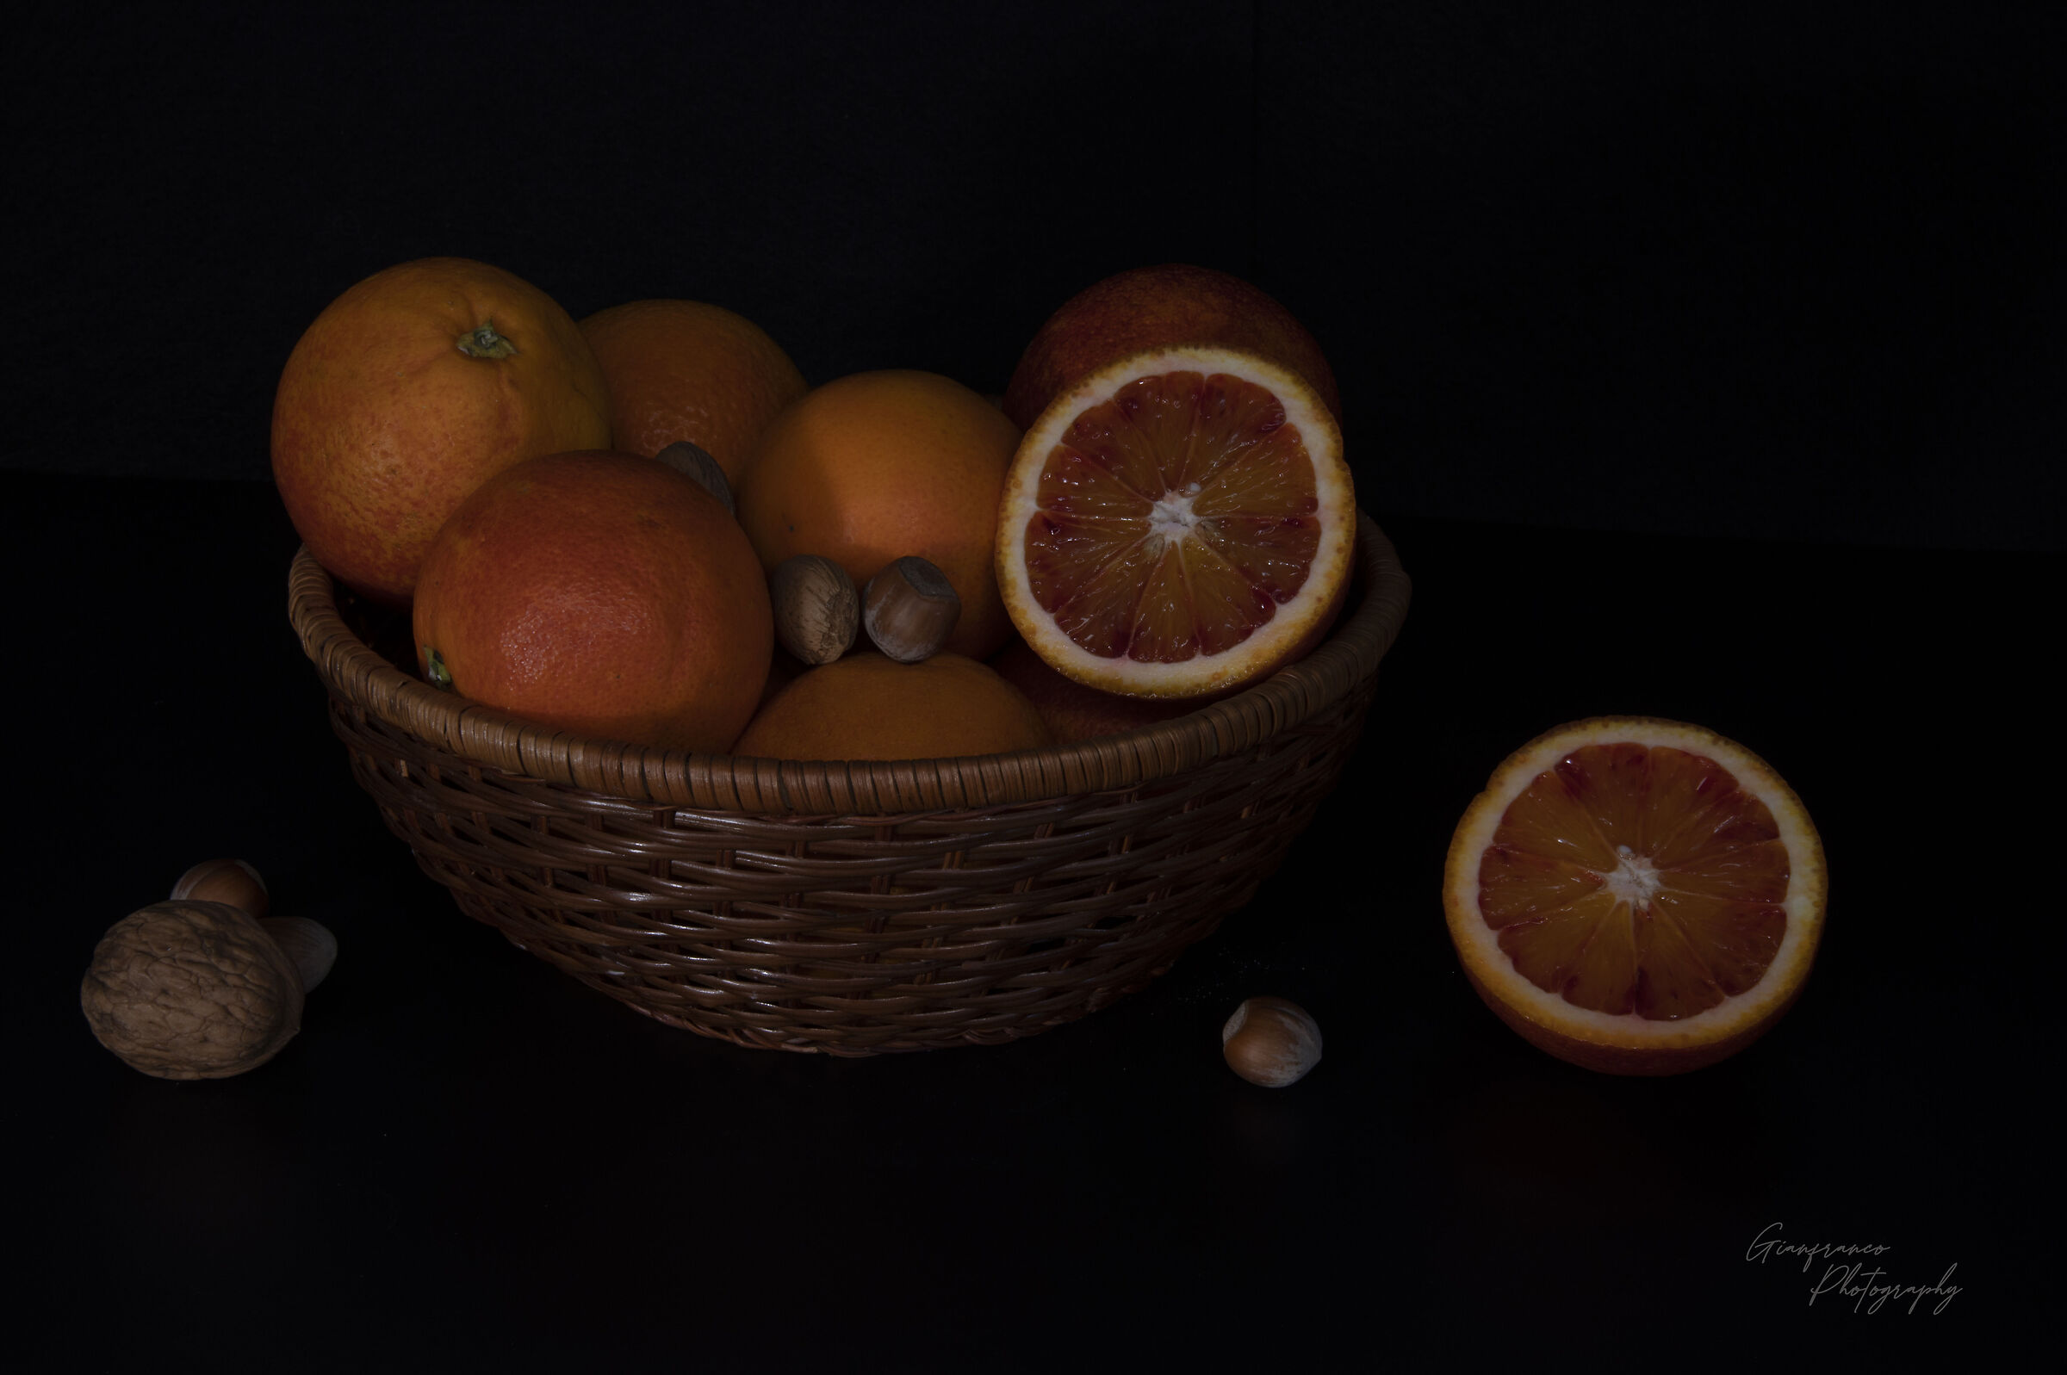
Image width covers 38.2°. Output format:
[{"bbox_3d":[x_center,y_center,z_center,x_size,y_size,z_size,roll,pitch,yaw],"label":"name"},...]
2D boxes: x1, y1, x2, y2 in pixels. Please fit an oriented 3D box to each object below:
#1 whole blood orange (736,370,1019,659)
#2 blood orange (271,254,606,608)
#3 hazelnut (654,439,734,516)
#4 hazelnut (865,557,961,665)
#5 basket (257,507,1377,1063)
[{"bbox_3d":[-0.029,-0.034,0.629,0.068,0.068,0.068,0,23,0],"label":"whole blood orange"},{"bbox_3d":[-0.122,-0.053,0.614,0.071,0.071,0.071,0,23,0],"label":"blood orange"},{"bbox_3d":[-0.073,-0.042,0.632,0.020,0.022,0.020,1,24,0],"label":"hazelnut"},{"bbox_3d":[-0.024,-0.015,0.590,0.019,0.021,0.019,0,23,0],"label":"hazelnut"},{"bbox_3d":[-0.039,0.008,0.663,0.239,0.089,0.239,1,24,0],"label":"basket"}]

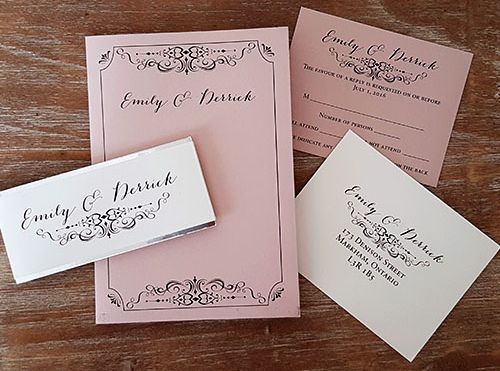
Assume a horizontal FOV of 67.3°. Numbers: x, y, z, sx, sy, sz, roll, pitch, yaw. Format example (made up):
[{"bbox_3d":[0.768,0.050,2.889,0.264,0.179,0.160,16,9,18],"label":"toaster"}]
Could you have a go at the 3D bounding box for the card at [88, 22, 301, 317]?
[{"bbox_3d":[-0.037,-0.006,0.247,0.133,0.003,0.189,-2,89,0],"label":"card"}]

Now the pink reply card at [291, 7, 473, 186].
[{"bbox_3d":[0.078,-0.058,0.245,0.117,0.001,0.090,16,90,1],"label":"pink reply card"}]

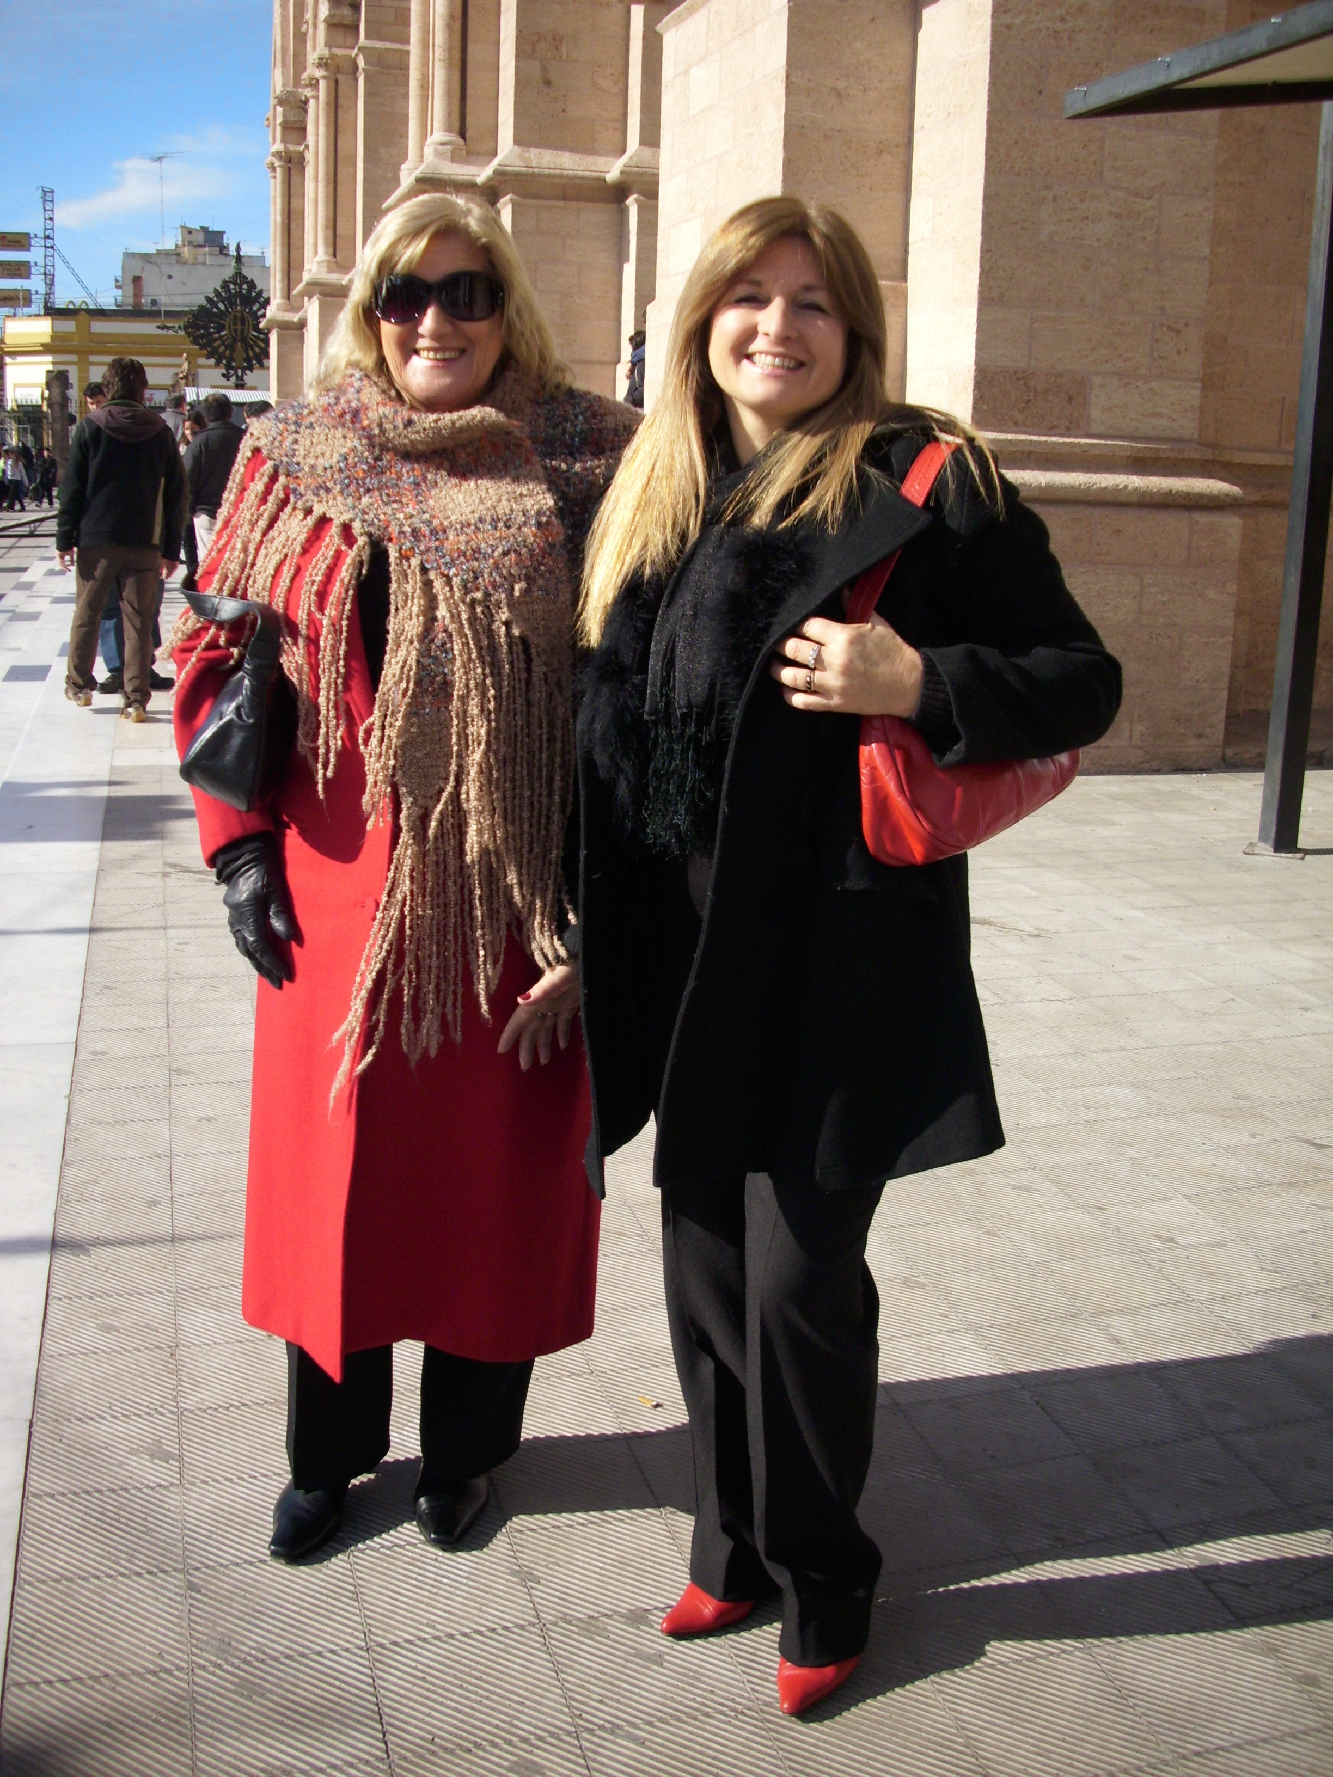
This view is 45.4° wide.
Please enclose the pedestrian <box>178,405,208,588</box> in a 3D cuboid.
[{"bbox_3d":[-3.863,-3.110,13.084,0.460,1.600,0.320,2,13,-1],"label":"pedestrian"}]

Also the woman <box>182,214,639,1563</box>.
[{"bbox_3d":[-0.310,0.041,2.002,0.530,1.700,0.400,4,13,8],"label":"woman"}]

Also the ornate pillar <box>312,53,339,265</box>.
[{"bbox_3d":[-7.151,-15.246,33.490,0.550,4.257,0.550,-2,14,-18],"label":"ornate pillar"}]

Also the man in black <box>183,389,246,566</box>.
[{"bbox_3d":[-3.363,-2.854,11.995,0.520,1.700,0.340,0,14,-11],"label":"man in black"}]

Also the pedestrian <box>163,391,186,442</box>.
[{"bbox_3d":[-5.290,-4.460,17.195,0.500,1.700,0.330,5,14,13],"label":"pedestrian"}]

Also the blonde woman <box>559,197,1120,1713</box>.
[{"bbox_3d":[0.153,0.130,1.804,0.540,1.700,0.420,8,15,23],"label":"blonde woman"}]

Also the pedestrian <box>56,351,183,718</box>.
[{"bbox_3d":[-2.772,-1.802,8.137,0.600,1.740,0.380,-4,15,-24],"label":"pedestrian"}]

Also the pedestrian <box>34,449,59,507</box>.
[{"bbox_3d":[-17.081,-11.340,44.005,0.520,1.600,0.380,4,13,8],"label":"pedestrian"}]

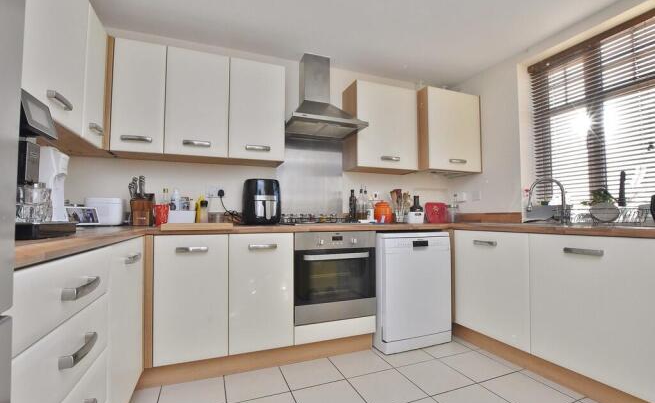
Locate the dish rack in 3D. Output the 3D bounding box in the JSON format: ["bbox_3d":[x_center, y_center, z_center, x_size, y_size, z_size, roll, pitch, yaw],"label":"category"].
[{"bbox_3d":[1.655,0.075,1.601,0.270,0.107,0.320,1,-4,-19],"label":"dish rack"}]

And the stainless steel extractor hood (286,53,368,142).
[{"bbox_3d":[-0.032,-0.948,2.326,0.600,0.691,0.463,1,-4,-19],"label":"stainless steel extractor hood"}]

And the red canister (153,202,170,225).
[{"bbox_3d":[-1.063,0.088,1.758,0.090,0.133,0.090,1,-3,-20],"label":"red canister"}]

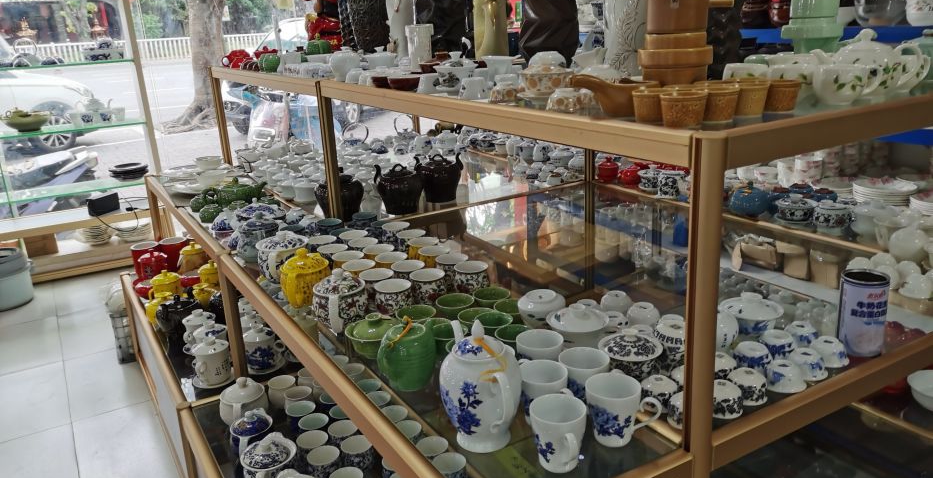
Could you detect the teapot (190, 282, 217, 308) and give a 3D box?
[{"bbox_3d":[-0.896,0.199,2.484,0.088,0.104,0.104,7,20,29],"label":"teapot"}]

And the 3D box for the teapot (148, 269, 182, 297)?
[{"bbox_3d":[-1.096,0.170,2.642,0.125,0.100,0.100,-16,21,-36],"label":"teapot"}]

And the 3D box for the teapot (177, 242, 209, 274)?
[{"bbox_3d":[-1.051,0.078,2.836,0.108,0.125,0.165,13,24,43],"label":"teapot"}]

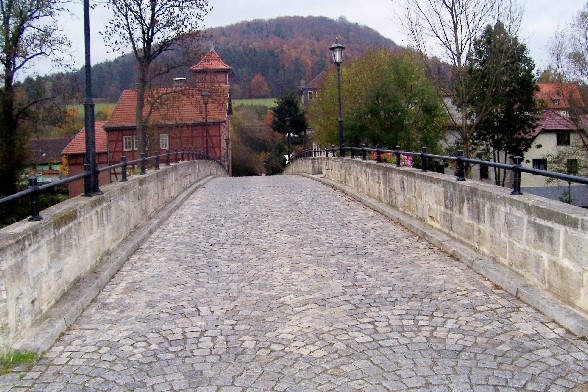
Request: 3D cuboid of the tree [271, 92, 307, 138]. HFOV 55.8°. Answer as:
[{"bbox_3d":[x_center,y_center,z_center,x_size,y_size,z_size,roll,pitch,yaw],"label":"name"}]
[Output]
[{"bbox_3d":[-0.792,-11.021,80.000,5.000,7.600,5.000,-2,1,0],"label":"tree"}]

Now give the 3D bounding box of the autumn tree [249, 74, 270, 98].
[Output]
[{"bbox_3d":[-16.775,-52.998,270.000,10.800,12.200,10.800,-2,1,0],"label":"autumn tree"}]

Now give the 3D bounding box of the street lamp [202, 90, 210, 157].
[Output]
[{"bbox_3d":[-4.617,-3.757,29.300,0.440,3.600,0.440,-2,1,0],"label":"street lamp"}]

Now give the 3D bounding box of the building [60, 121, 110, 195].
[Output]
[{"bbox_3d":[-20.801,-3.797,59.196,4.700,8.600,7.500,-2,1,2],"label":"building"}]

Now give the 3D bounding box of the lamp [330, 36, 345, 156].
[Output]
[{"bbox_3d":[1.434,-3.104,17.500,0.460,3.760,0.460,-2,1,0],"label":"lamp"}]

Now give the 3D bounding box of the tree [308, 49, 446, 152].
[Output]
[{"bbox_3d":[6.388,-5.924,43.000,10.600,11.300,10.000,-2,1,0],"label":"tree"}]

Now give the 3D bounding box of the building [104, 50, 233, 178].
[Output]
[{"bbox_3d":[-12.821,-7.511,59.653,11.600,15.600,9.500,-2,1,2],"label":"building"}]

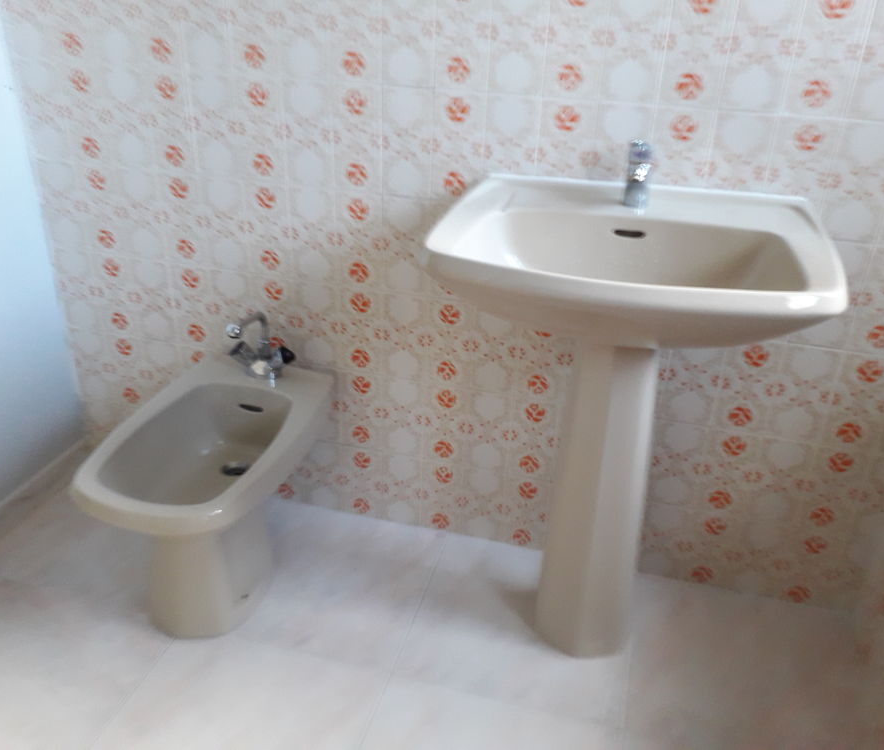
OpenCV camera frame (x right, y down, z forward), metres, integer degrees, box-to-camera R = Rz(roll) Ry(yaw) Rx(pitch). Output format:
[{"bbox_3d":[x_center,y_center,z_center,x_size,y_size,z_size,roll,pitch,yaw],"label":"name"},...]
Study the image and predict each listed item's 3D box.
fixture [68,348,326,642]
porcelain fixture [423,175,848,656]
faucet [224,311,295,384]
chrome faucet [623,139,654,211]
[{"bbox_3d":[-0.460,0.270,1.625,0.383,0.382,0.572,9,28,13],"label":"fixture"},{"bbox_3d":[0.280,0.149,1.390,0.587,0.862,0.480,9,28,13],"label":"porcelain fixture"},{"bbox_3d":[-0.400,-0.054,1.666,0.155,0.167,0.145,9,28,13],"label":"faucet"},{"bbox_3d":[0.331,-0.332,1.297,0.046,0.120,0.117,9,28,13],"label":"chrome faucet"}]

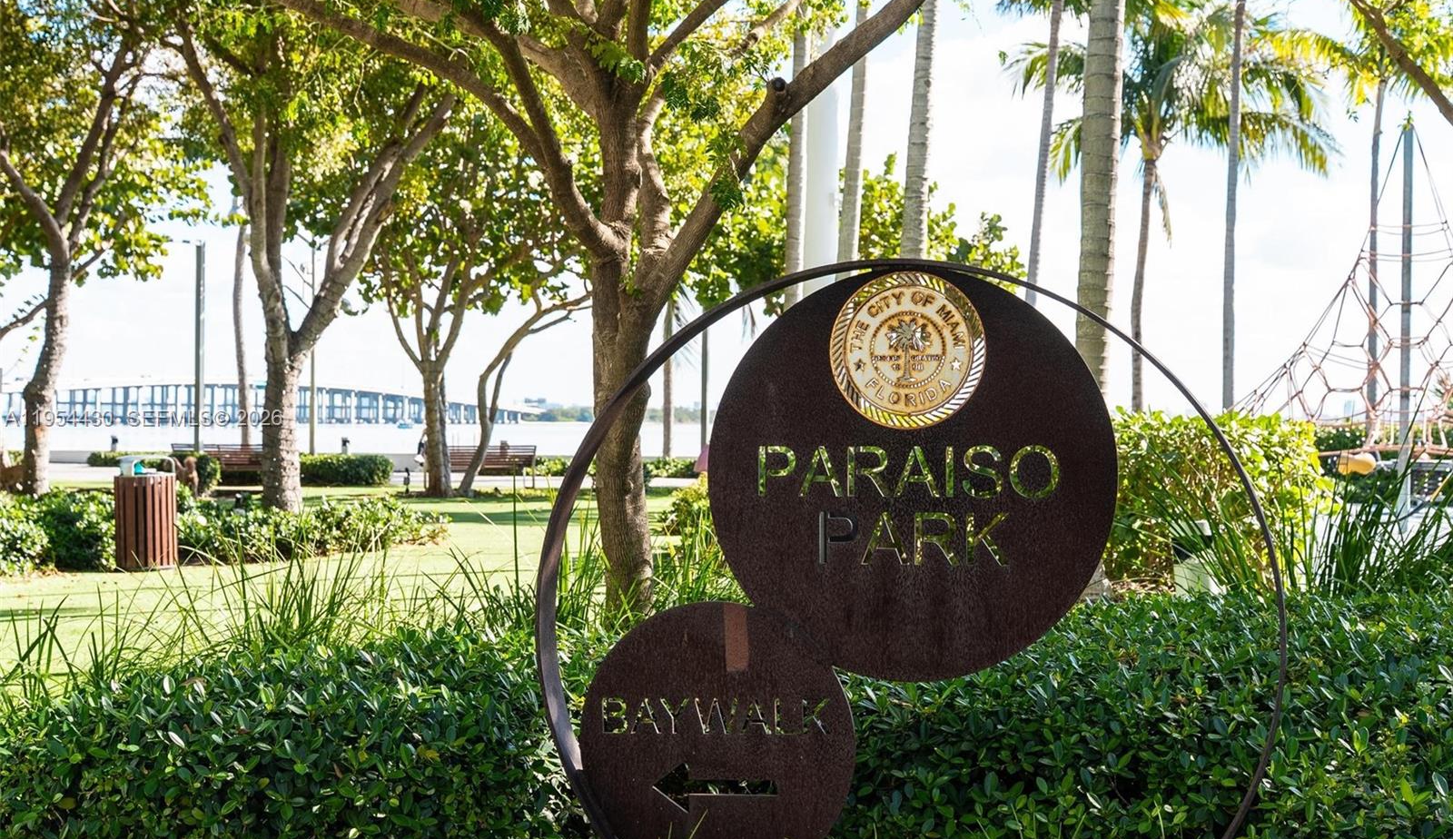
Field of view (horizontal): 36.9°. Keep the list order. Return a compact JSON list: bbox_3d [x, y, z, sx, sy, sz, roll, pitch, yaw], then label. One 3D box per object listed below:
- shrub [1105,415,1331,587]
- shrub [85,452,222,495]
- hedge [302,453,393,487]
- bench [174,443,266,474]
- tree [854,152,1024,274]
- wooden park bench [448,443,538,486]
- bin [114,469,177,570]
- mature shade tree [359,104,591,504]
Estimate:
[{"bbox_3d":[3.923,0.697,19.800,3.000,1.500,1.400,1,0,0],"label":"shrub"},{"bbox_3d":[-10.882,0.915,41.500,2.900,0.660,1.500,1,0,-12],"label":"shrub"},{"bbox_3d":[-7.800,0.986,43.600,2.300,0.620,1.000,1,0,-20],"label":"hedge"},{"bbox_3d":[-9.701,0.844,42.000,2.100,0.840,0.620,1,0,-27],"label":"bench"},{"bbox_3d":[3.009,-1.547,36.000,4.400,6.000,4.400,1,0,0],"label":"tree"},{"bbox_3d":[-4.714,0.917,42.000,2.200,0.850,0.620,1,0,-27],"label":"wooden park bench"},{"bbox_3d":[-5.061,0.831,19.000,0.560,0.950,0.560,1,0,-16],"label":"bin"},{"bbox_3d":[-4.407,-2.060,37.200,4.400,6.800,4.400,1,0,0],"label":"mature shade tree"}]

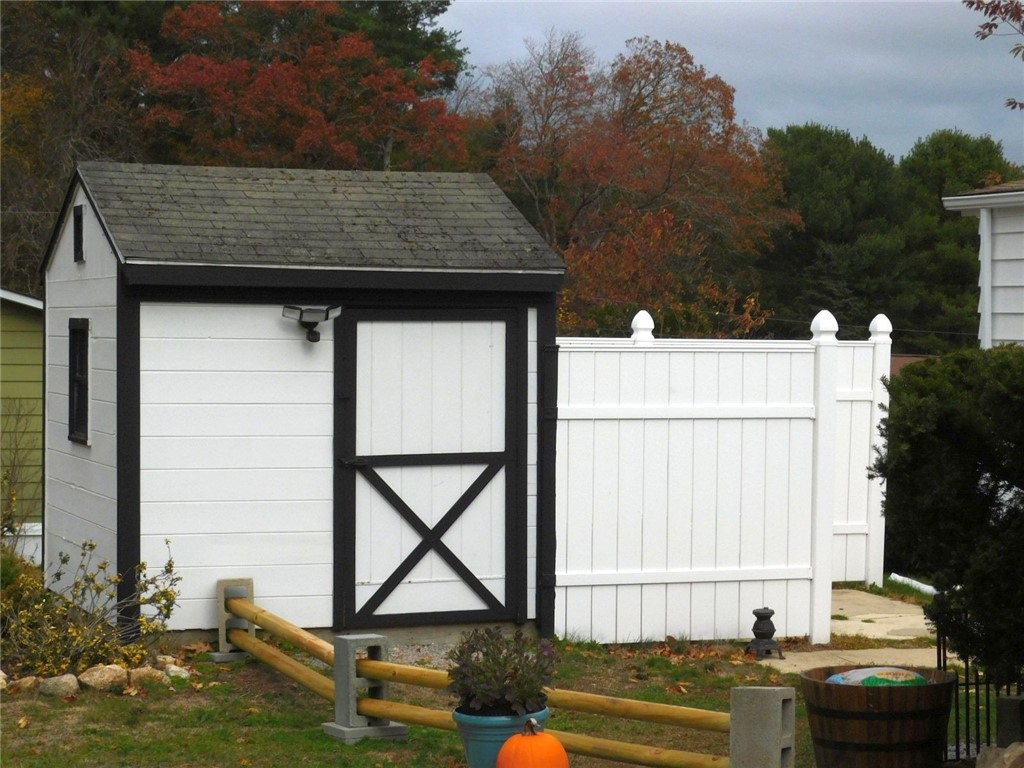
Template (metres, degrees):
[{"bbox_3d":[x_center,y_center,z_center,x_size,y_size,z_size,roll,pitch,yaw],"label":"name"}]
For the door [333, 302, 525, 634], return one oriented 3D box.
[{"bbox_3d":[-0.466,0.485,13.751,1.183,1.854,0.070,0,1,-21],"label":"door"}]

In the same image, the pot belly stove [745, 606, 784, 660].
[{"bbox_3d":[1.487,1.468,13.950,0.175,0.295,0.175,0,2,-30],"label":"pot belly stove"}]

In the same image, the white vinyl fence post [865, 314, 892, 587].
[{"bbox_3d":[2.721,0.503,17.650,0.133,2.044,0.133,0,1,-21],"label":"white vinyl fence post"}]

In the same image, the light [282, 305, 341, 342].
[{"bbox_3d":[-1.135,-0.340,13.398,0.305,0.200,0.160,0,1,-21],"label":"light"}]

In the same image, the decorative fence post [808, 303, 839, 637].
[{"bbox_3d":[1.918,0.580,14.679,0.133,2.075,0.133,0,1,-21],"label":"decorative fence post"}]

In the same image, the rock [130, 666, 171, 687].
[{"bbox_3d":[-1.830,1.481,11.980,0.195,0.095,0.145,1,1,0],"label":"rock"}]

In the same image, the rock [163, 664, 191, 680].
[{"bbox_3d":[-1.737,1.493,12.250,0.138,0.078,0.110,1,1,0],"label":"rock"}]

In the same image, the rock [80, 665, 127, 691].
[{"bbox_3d":[-2.063,1.485,11.950,0.250,0.125,0.200,0,1,-10],"label":"rock"}]

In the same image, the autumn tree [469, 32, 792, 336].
[{"bbox_3d":[2.103,-2.650,42.000,5.700,7.200,5.200,1,1,0],"label":"autumn tree"}]

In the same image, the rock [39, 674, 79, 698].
[{"bbox_3d":[-2.242,1.496,11.700,0.190,0.110,0.150,1,1,0],"label":"rock"}]

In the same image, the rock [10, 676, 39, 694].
[{"bbox_3d":[-2.421,1.497,11.750,0.135,0.080,0.110,1,1,0],"label":"rock"}]

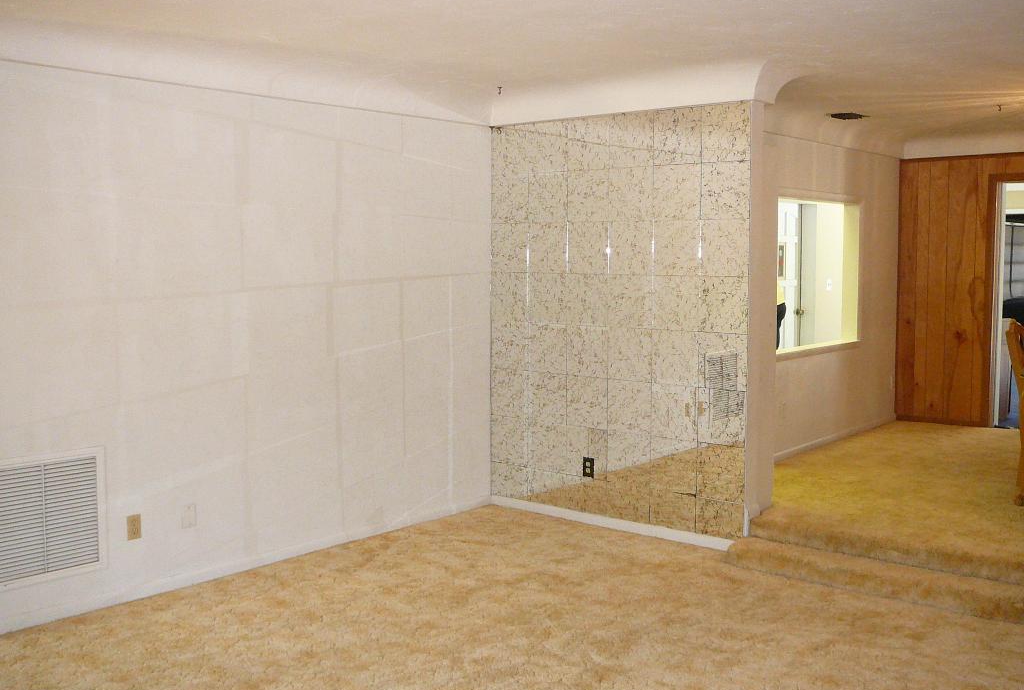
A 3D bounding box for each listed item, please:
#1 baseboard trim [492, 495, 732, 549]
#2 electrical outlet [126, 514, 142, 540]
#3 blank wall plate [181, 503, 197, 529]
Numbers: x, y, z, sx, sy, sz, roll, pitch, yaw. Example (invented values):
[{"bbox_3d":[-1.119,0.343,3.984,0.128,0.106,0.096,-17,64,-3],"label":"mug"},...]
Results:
[{"bbox_3d":[0.522,1.052,6.182,1.750,0.068,0.020,4,6,41],"label":"baseboard trim"},{"bbox_3d":[-1.763,0.856,4.844,0.009,0.115,0.072,4,6,41],"label":"electrical outlet"},{"bbox_3d":[-1.582,0.845,5.080,0.008,0.113,0.072,4,6,40],"label":"blank wall plate"}]

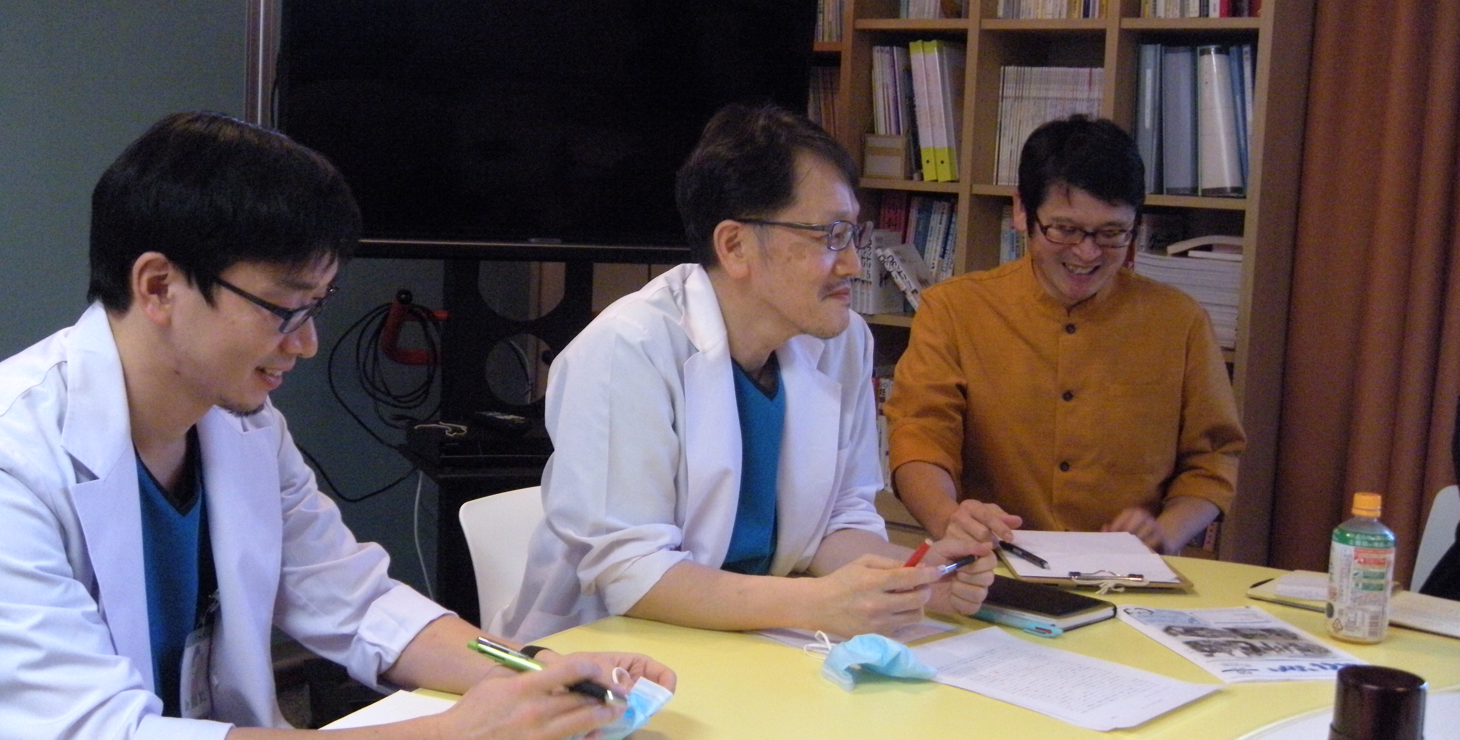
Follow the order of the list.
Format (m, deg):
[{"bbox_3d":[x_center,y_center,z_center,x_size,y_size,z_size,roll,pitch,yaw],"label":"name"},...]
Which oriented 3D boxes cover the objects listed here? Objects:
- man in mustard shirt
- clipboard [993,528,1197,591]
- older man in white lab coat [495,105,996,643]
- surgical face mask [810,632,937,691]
[{"bbox_3d":[0.453,0.276,2.724,0.510,1.286,0.640,4,8,4],"label":"man in mustard shirt"},{"bbox_3d":[0.471,0.243,2.466,0.230,0.022,0.320,3,7,0],"label":"clipboard"},{"bbox_3d":[-0.057,0.315,2.278,0.630,1.272,0.520,9,10,41],"label":"older man in white lab coat"},{"bbox_3d":[0.147,0.293,1.887,0.125,0.038,0.092,3,7,0],"label":"surgical face mask"}]

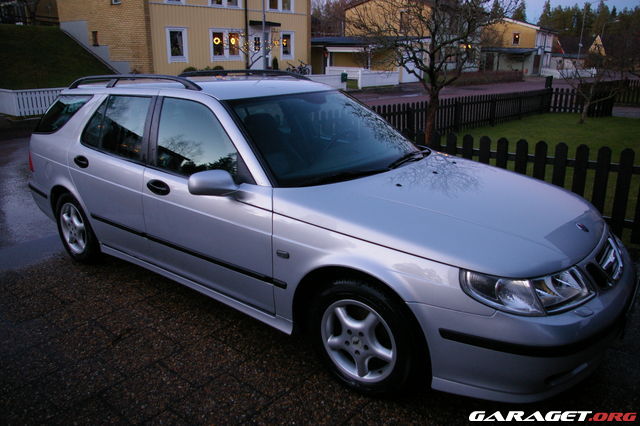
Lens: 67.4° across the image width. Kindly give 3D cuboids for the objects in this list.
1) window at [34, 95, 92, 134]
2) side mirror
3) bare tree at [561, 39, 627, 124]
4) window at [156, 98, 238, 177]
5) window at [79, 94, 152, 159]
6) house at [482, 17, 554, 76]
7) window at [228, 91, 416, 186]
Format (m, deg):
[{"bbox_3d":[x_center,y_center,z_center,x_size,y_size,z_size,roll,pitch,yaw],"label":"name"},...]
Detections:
[{"bbox_3d":[-2.121,-0.806,3.893,0.880,0.360,0.080,16,0,41],"label":"window"},{"bbox_3d":[-0.552,-0.165,2.509,0.160,0.145,0.230,13,21,36],"label":"side mirror"},{"bbox_3d":[7.750,-3.750,13.640,2.000,2.400,1.900,11,20,30],"label":"bare tree"},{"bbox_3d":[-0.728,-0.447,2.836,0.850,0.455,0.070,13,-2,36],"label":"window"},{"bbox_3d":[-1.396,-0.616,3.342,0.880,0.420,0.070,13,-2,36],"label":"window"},{"bbox_3d":[22.600,-19.200,56.100,7.500,6.000,10.000,12,21,33],"label":"house"},{"bbox_3d":[0.082,-0.528,3.123,0.880,0.140,1.520,46,36,19],"label":"window"}]

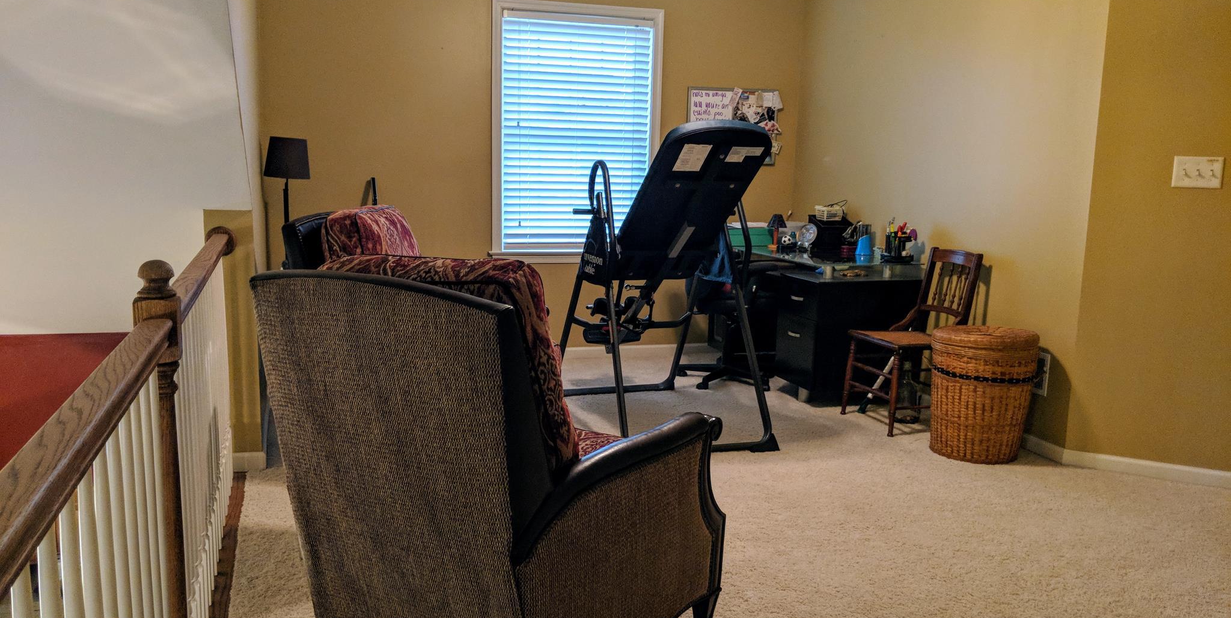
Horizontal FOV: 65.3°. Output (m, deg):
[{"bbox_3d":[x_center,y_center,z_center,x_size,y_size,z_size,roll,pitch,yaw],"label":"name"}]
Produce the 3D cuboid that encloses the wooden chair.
[{"bbox_3d":[1.427,0.137,4.624,0.500,0.830,0.410,-2,10,-20],"label":"wooden chair"}]

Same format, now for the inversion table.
[{"bbox_3d":[0.236,-0.159,4.496,0.710,1.410,1.160,-2,10,-16],"label":"inversion table"}]

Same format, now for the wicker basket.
[{"bbox_3d":[1.590,0.367,4.195,0.440,0.530,0.440,-2,10,-17],"label":"wicker basket"}]

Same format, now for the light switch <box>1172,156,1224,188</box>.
[{"bbox_3d":[2.261,-0.531,3.725,0.163,0.119,0.016,6,11,24],"label":"light switch"}]

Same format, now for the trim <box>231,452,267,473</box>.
[{"bbox_3d":[-1.451,0.602,3.794,0.130,0.080,0.016,-2,10,-17],"label":"trim"}]

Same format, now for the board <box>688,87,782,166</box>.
[{"bbox_3d":[0.739,-1.146,6.055,0.615,0.465,0.025,-2,10,-17],"label":"board"}]

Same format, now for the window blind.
[{"bbox_3d":[-0.231,-1.050,5.797,0.915,1.380,0.060,-2,10,-17],"label":"window blind"}]

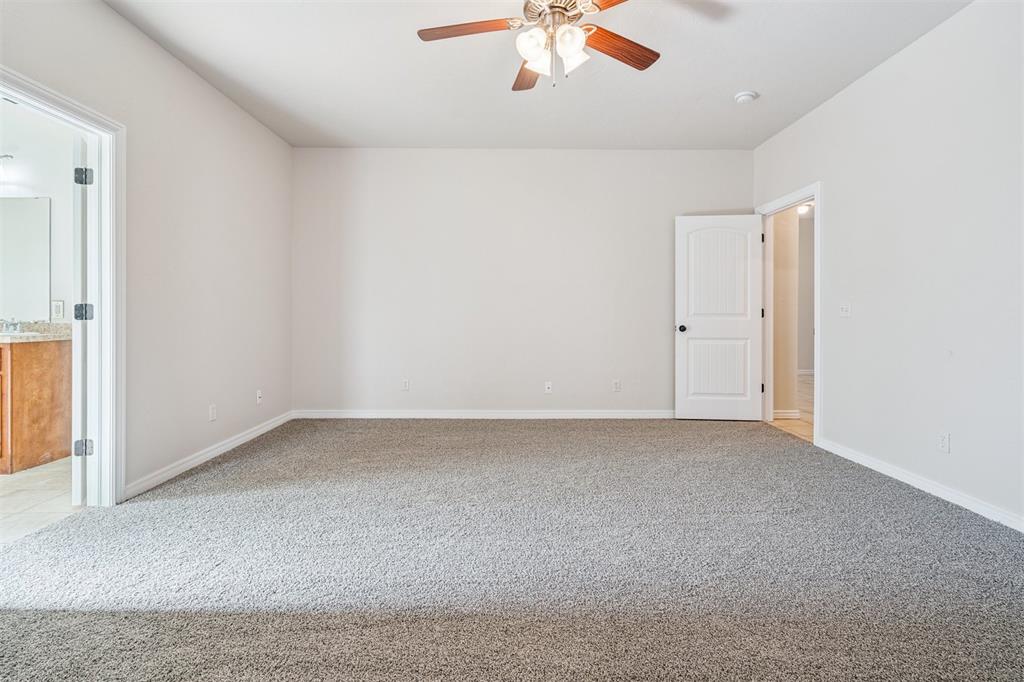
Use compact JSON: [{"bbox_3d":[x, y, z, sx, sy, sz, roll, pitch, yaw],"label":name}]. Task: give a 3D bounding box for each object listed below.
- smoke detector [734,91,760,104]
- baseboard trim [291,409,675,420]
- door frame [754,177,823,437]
[{"bbox_3d":[1.844,-1.907,3.570,0.165,0.050,0.165,0,1,-1],"label":"smoke detector"},{"bbox_3d":[-0.060,0.752,4.670,4.400,0.108,0.018,0,1,-1],"label":"baseboard trim"},{"bbox_3d":[2.555,-0.235,4.170,0.140,2.155,0.970,0,1,-1],"label":"door frame"}]

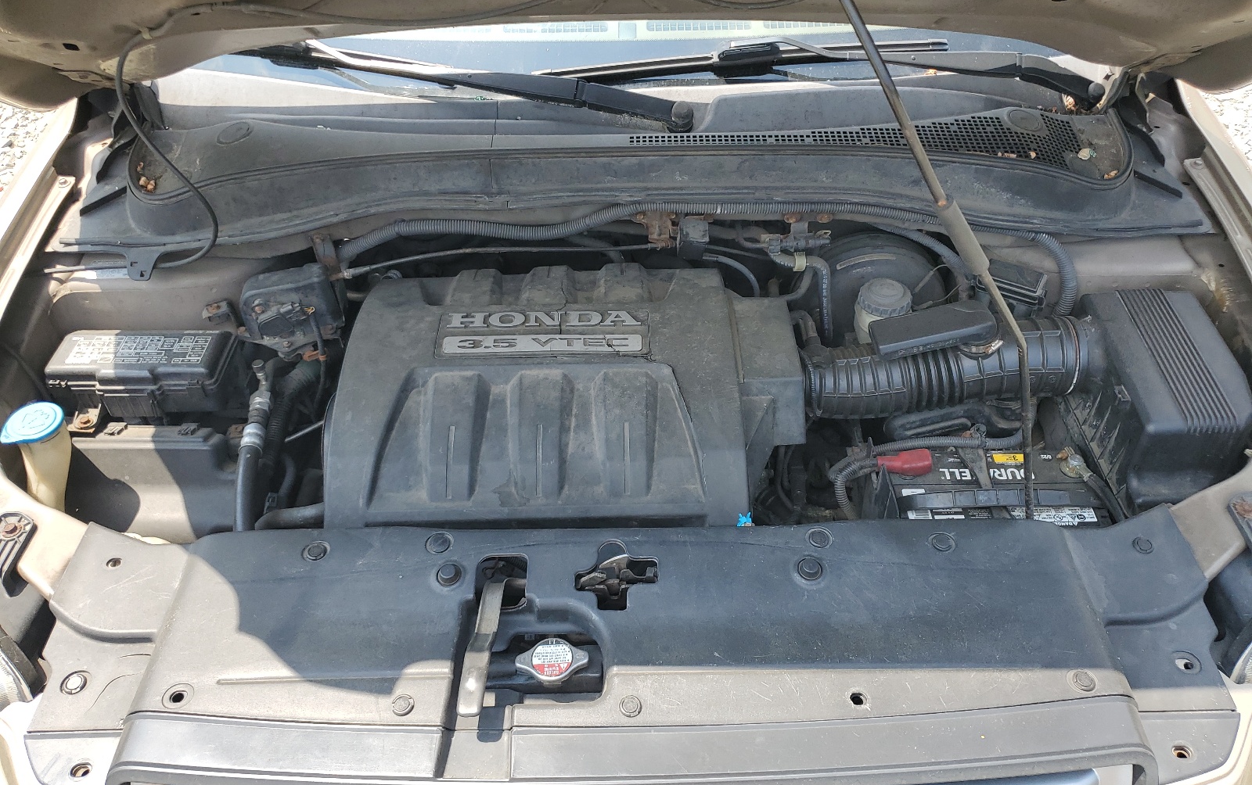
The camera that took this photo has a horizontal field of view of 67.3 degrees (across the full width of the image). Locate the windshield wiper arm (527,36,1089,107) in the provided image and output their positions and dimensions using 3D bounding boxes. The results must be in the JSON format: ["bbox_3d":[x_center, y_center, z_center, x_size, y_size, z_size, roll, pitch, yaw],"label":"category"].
[{"bbox_3d":[0.286,-0.477,1.409,0.845,0.085,0.090,-2,45,-1],"label":"windshield wiper arm"}]

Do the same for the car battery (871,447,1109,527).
[{"bbox_3d":[0.466,0.203,1.240,0.262,0.222,0.175,-1,45,0],"label":"car battery"}]

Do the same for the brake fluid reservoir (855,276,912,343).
[{"bbox_3d":[0.356,-0.105,1.303,0.075,0.108,0.080,-1,45,0],"label":"brake fluid reservoir"}]

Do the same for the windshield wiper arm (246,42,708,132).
[{"bbox_3d":[-0.291,-0.473,1.396,0.790,0.085,0.095,10,45,10],"label":"windshield wiper arm"}]

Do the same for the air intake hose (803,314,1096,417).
[{"bbox_3d":[0.413,-0.030,1.185,0.362,0.108,0.115,-4,45,-4],"label":"air intake hose"}]

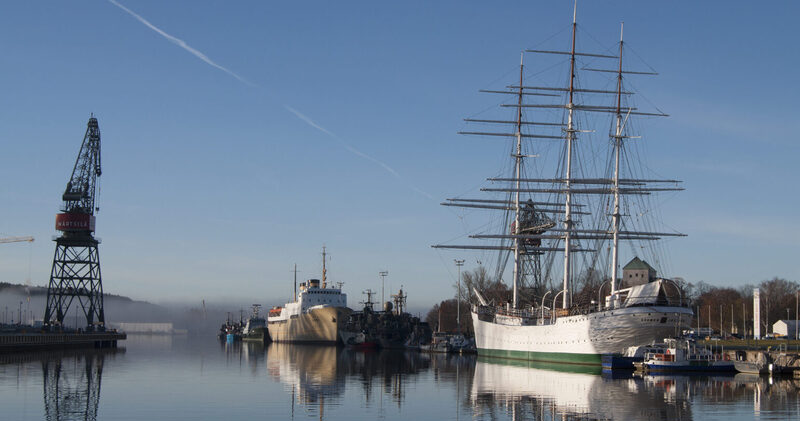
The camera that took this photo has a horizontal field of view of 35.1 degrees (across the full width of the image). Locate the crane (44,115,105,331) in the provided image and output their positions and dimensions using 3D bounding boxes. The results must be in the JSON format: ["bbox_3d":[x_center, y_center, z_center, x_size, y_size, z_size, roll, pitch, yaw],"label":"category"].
[{"bbox_3d":[-76.523,3.151,302.428,11.500,51.500,13.500,0,-5,6],"label":"crane"}]

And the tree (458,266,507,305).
[{"bbox_3d":[26.165,27.822,396.014,15.000,21.500,14.000,1,-5,0],"label":"tree"}]

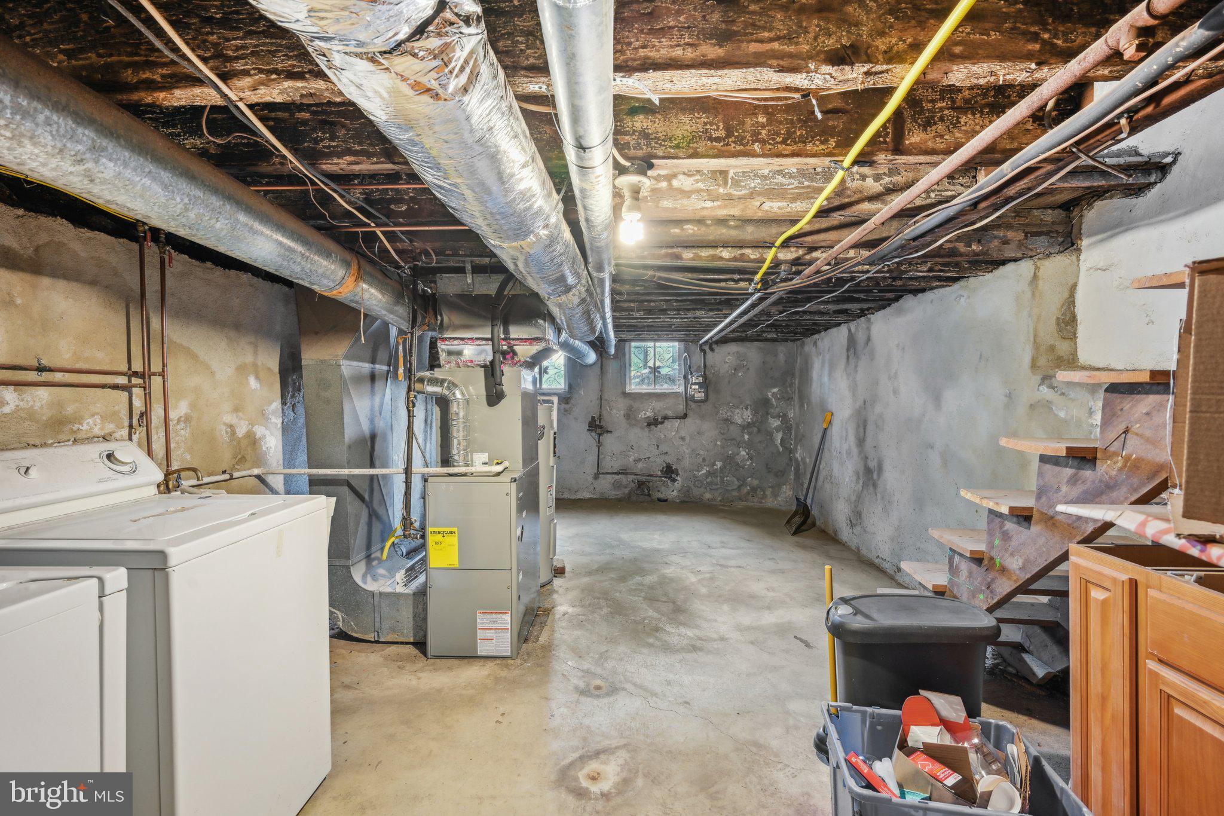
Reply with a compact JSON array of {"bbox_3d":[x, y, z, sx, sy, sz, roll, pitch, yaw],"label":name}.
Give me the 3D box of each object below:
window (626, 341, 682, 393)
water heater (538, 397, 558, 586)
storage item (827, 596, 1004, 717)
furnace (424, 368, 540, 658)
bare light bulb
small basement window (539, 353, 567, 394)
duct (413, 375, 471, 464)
[{"bbox_3d":[0.535,-0.517,6.850,0.700,0.650,0.100,0,0,0],"label":"window"},{"bbox_3d":[-0.685,0.570,3.830,0.570,1.270,0.560,0,0,0],"label":"water heater"},{"bbox_3d":[0.800,0.875,1.510,0.420,0.640,0.290,0,0,0],"label":"storage item"},{"bbox_3d":[-0.664,0.500,2.965,0.445,1.400,0.720,0,0,-1],"label":"furnace"},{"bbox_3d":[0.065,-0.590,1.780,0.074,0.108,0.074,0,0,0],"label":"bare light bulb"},{"bbox_3d":[-0.900,-0.517,6.850,0.690,0.650,0.100,0,0,0],"label":"small basement window"},{"bbox_3d":[-0.877,0.065,2.800,0.290,0.490,0.130,0,0,0],"label":"duct"}]

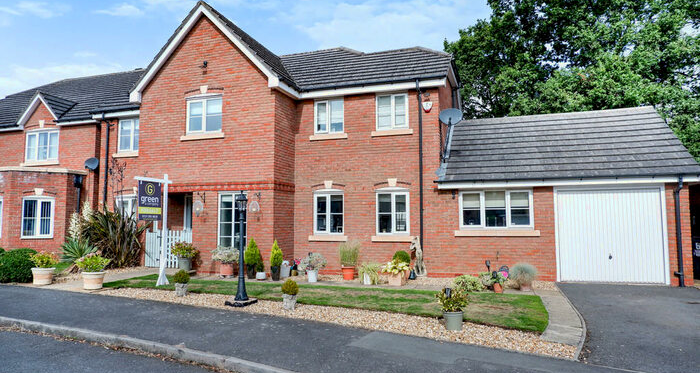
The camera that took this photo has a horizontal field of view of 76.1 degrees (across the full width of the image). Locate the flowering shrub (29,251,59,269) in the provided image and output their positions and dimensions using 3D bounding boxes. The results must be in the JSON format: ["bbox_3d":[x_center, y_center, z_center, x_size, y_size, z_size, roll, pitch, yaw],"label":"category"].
[{"bbox_3d":[-6.503,1.579,9.506,0.550,0.370,0.520,-2,-5,17],"label":"flowering shrub"}]

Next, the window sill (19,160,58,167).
[{"bbox_3d":[-11.406,-0.840,16.484,1.750,0.140,0.150,-1,-5,16],"label":"window sill"}]

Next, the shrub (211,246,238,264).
[{"bbox_3d":[-3.140,1.734,11.356,0.670,0.440,0.600,-1,-5,16],"label":"shrub"}]

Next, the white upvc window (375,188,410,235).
[{"bbox_3d":[1.149,0.674,11.818,0.900,1.200,0.080,-1,-5,16],"label":"white upvc window"}]

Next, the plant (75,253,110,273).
[{"bbox_3d":[-5.142,1.534,8.967,0.590,0.390,0.560,-1,-5,16],"label":"plant"}]

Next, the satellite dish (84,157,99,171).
[{"bbox_3d":[-8.785,-0.764,15.219,0.460,0.450,0.320,0,-4,-4],"label":"satellite dish"}]

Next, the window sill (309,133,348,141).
[{"bbox_3d":[-0.584,-1.354,12.305,1.100,0.132,0.140,-2,-5,16],"label":"window sill"}]

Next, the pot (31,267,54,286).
[{"bbox_3d":[-6.586,1.942,9.617,0.430,0.340,0.430,0,-5,0],"label":"pot"}]

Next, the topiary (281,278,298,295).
[{"bbox_3d":[-0.971,1.625,7.212,0.270,0.260,0.270,0,-5,0],"label":"topiary"}]

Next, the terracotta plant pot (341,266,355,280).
[{"bbox_3d":[-0.032,2.147,11.021,0.343,0.295,0.343,0,-4,0],"label":"terracotta plant pot"}]

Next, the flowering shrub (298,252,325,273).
[{"bbox_3d":[-0.867,1.746,10.347,0.620,0.430,0.550,-2,-5,17],"label":"flowering shrub"}]

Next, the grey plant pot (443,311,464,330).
[{"bbox_3d":[1.387,1.791,5.967,0.267,0.220,0.267,-2,-5,16],"label":"grey plant pot"}]

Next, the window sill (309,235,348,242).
[{"bbox_3d":[-0.586,1.428,12.192,1.100,0.145,0.140,-1,-5,16],"label":"window sill"}]

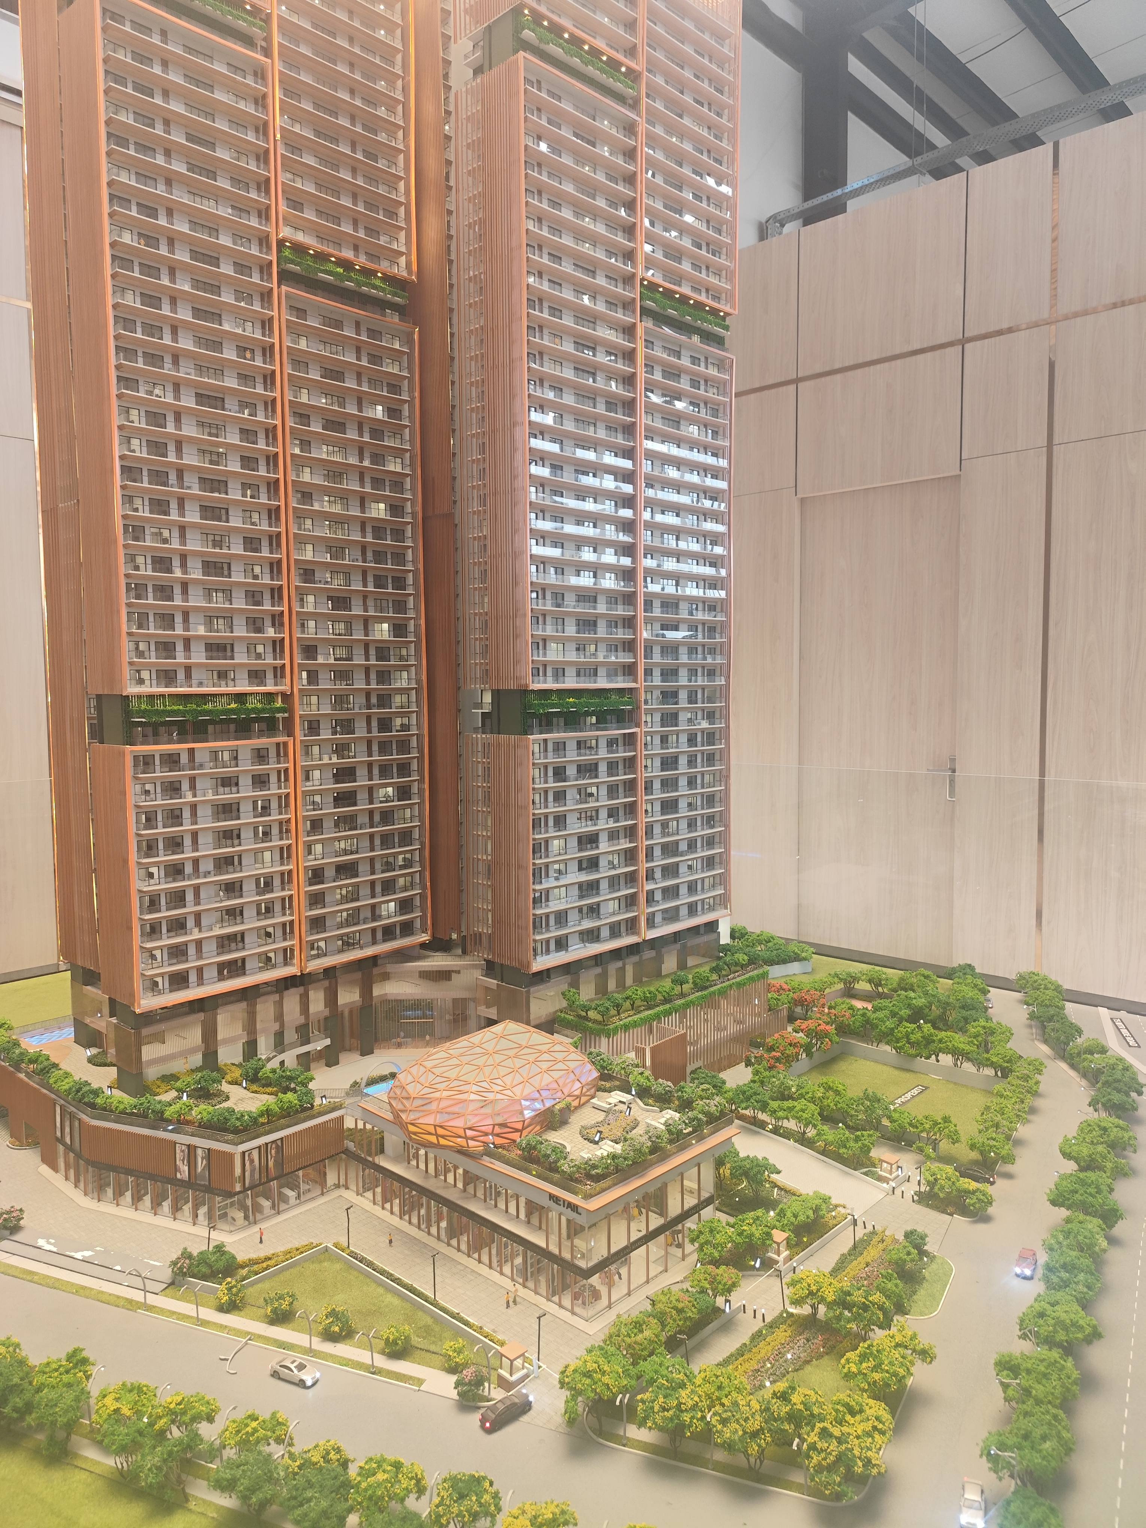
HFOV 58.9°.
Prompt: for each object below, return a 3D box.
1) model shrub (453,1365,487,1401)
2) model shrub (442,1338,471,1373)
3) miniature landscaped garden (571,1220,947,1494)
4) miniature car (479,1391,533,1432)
[{"bbox_3d":[-0.114,0.684,1.123,0.037,0.035,0.037,0,4,0],"label":"model shrub"},{"bbox_3d":[-0.134,0.680,1.168,0.033,0.036,0.033,0,4,0],"label":"model shrub"},{"bbox_3d":[0.279,0.654,1.218,0.292,0.076,0.554,3,5,40],"label":"miniature landscaped garden"},{"bbox_3d":[-0.071,0.695,1.095,0.062,0.018,0.022,-4,6,-43],"label":"miniature car"}]

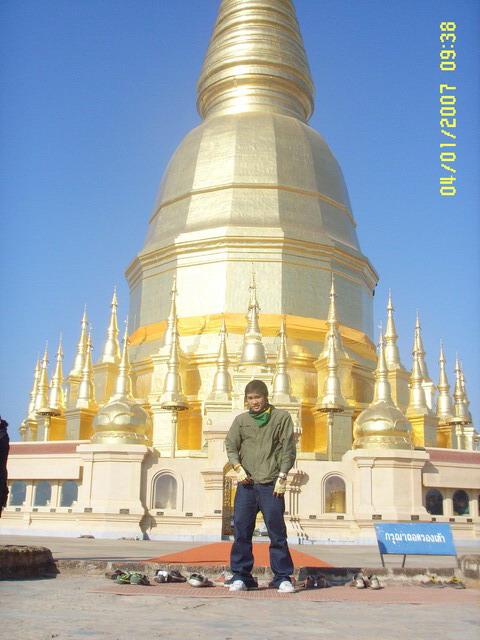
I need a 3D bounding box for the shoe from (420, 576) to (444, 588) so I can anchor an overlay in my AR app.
[{"bbox_3d":[1.679,2.287,6.289,0.270,0.090,0.100,-15,-23,43],"label":"shoe"}]

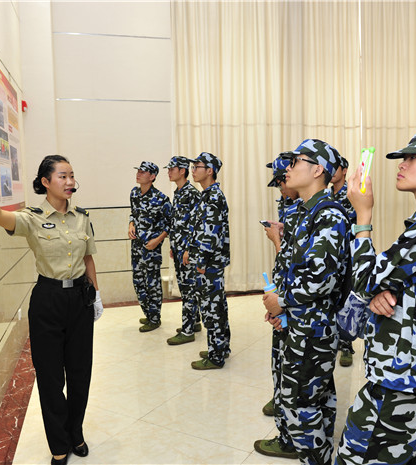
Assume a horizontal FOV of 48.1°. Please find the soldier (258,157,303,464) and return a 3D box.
[{"bbox_3d":[0.502,0.375,2.770,0.440,1.700,0.480,-1,6,5],"label":"soldier"}]

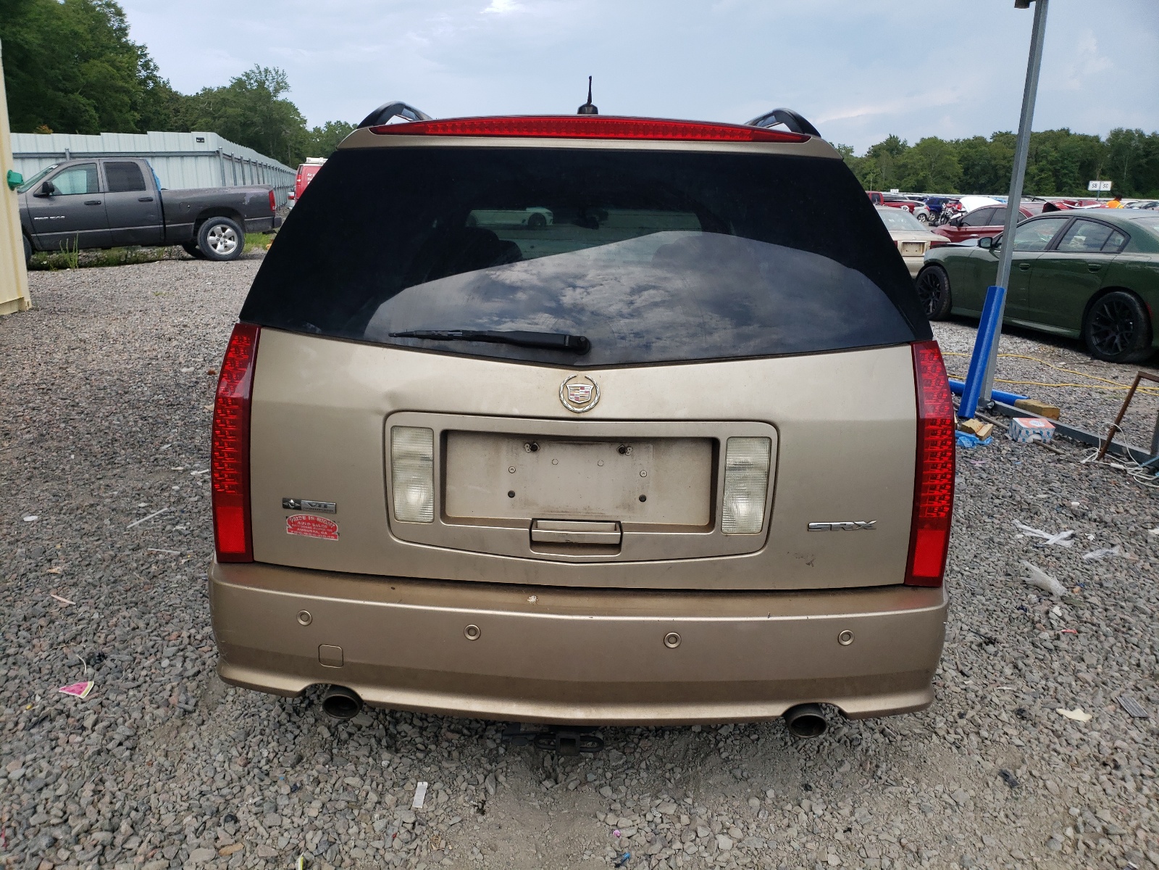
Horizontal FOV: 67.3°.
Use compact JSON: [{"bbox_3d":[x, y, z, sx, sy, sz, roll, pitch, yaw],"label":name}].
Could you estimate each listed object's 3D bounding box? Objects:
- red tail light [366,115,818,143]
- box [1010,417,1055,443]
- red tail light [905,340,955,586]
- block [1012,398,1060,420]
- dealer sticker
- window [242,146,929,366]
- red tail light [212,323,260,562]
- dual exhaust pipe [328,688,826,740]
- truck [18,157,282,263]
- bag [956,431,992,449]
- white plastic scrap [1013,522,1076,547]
[{"bbox_3d":[0.019,-0.641,1.830,0.942,0.055,0.100,2,16,2],"label":"red tail light"},{"bbox_3d":[3.046,-0.034,5.849,0.215,0.105,0.250,2,16,4],"label":"box"},{"bbox_3d":[0.753,0.074,1.897,0.145,0.560,0.170,2,10,2],"label":"red tail light"},{"bbox_3d":[3.370,-0.183,6.428,0.135,0.090,0.260,-4,17,-18],"label":"block"},{"bbox_3d":[-0.571,0.197,1.863,0.113,0.055,0.004,4,11,9],"label":"dealer sticker"},{"bbox_3d":[0.009,-0.373,1.850,1.482,0.503,0.110,2,-12,2],"label":"window"},{"bbox_3d":[-0.760,0.030,1.950,0.145,0.560,0.170,2,10,2],"label":"red tail light"},{"bbox_3d":[-0.017,0.590,1.956,1.112,0.090,0.160,2,16,2],"label":"dual exhaust pipe"},{"bbox_3d":[-8.799,-4.214,16.518,5.785,1.910,2.020,-12,20,-31],"label":"truck"},{"bbox_3d":[2.535,0.025,5.666,0.260,0.065,0.230,1,16,0],"label":"bag"},{"bbox_3d":[2.235,0.468,4.152,0.260,0.030,0.250,1,16,0],"label":"white plastic scrap"}]

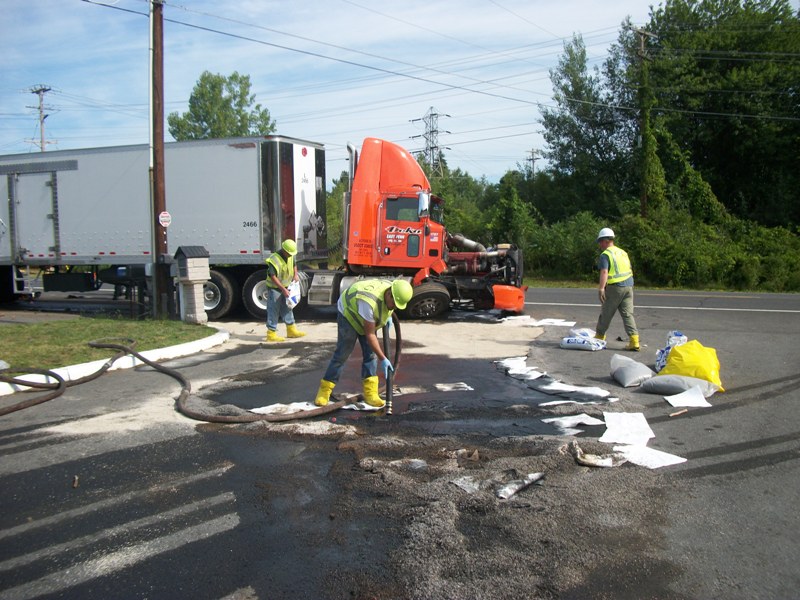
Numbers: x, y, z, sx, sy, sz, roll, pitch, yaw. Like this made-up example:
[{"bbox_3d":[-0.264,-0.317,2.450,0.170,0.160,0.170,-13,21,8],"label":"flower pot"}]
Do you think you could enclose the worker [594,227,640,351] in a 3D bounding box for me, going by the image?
[{"bbox_3d":[3.239,-0.167,10.938,0.550,1.790,0.630,-4,5,-43],"label":"worker"}]

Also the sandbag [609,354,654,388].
[{"bbox_3d":[2.666,0.791,8.449,0.470,0.230,0.600,0,4,11],"label":"sandbag"}]

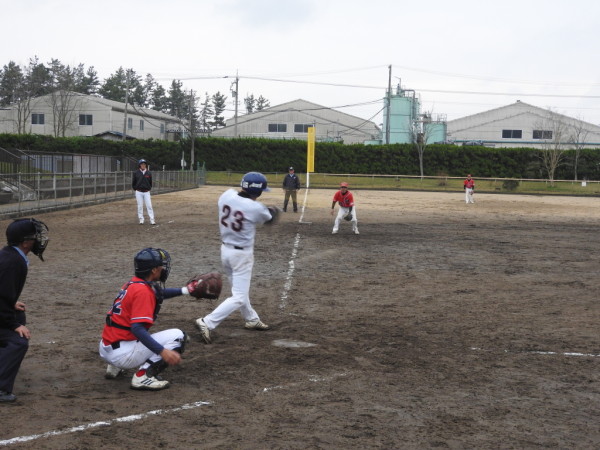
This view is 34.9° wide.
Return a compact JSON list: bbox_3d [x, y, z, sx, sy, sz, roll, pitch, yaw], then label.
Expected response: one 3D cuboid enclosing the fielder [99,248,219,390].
[{"bbox_3d":[-1.170,0.749,7.800,0.980,1.070,0.680,-1,4,-37],"label":"fielder"}]

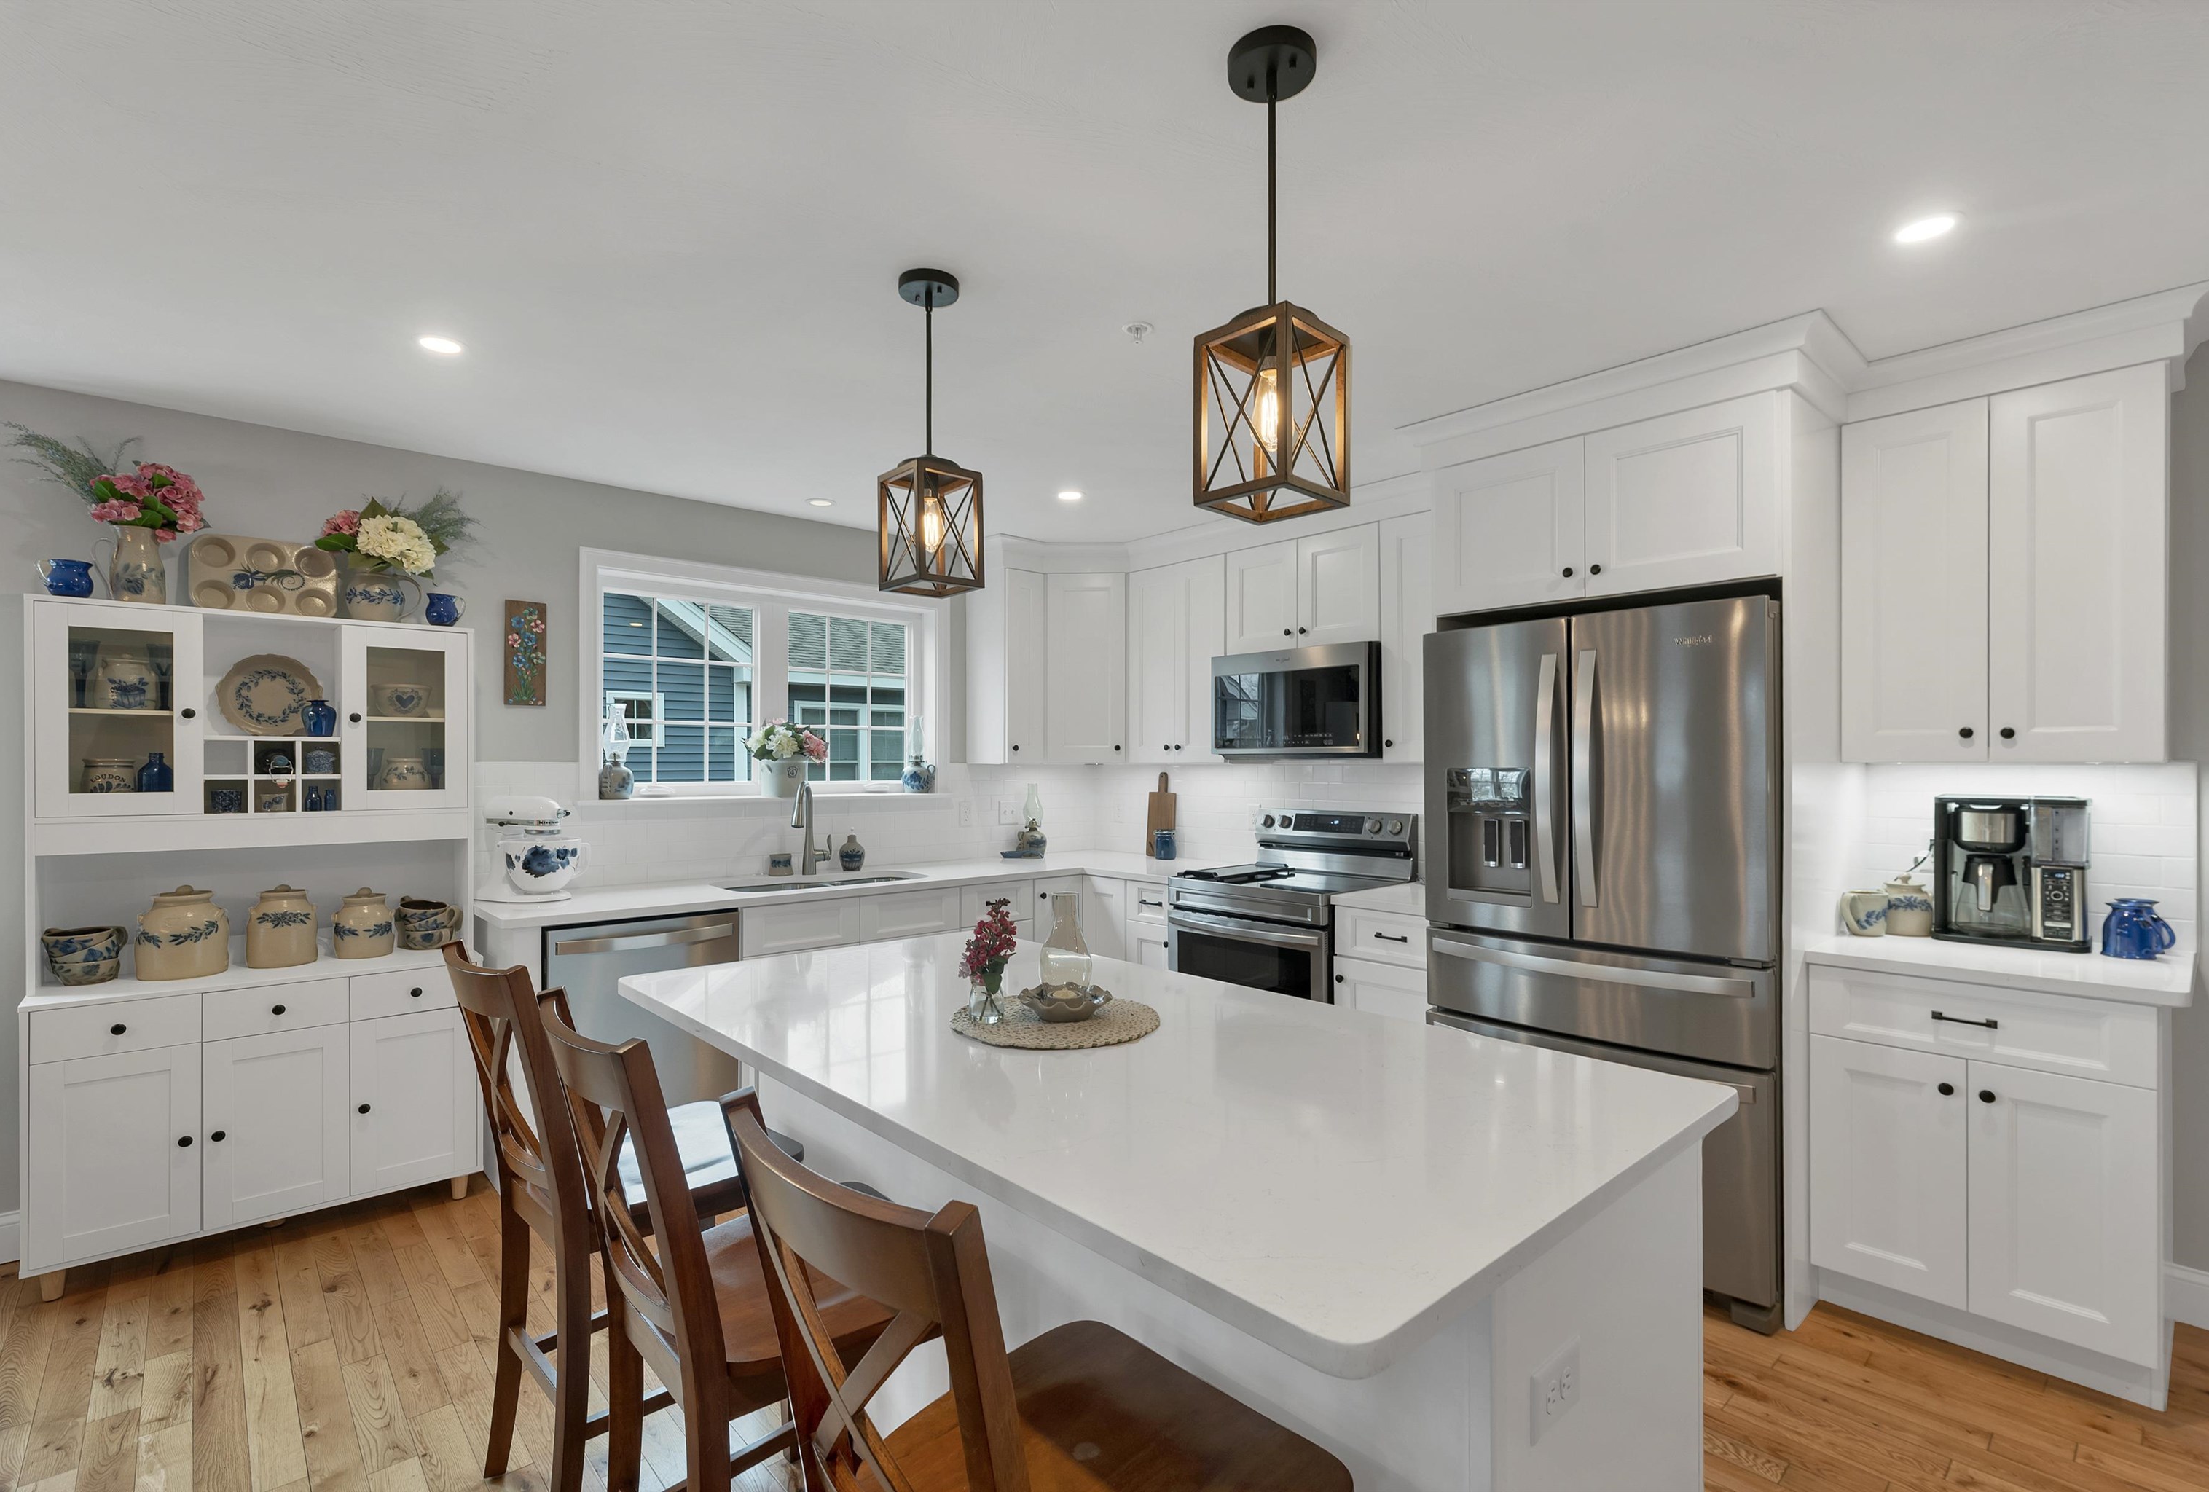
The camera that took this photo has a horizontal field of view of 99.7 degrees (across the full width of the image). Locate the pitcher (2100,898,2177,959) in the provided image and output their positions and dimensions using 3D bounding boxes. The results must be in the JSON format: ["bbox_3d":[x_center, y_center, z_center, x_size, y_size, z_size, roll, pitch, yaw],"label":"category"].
[{"bbox_3d":[2.484,0.441,2.248,0.093,0.127,0.119,0,-1,-22],"label":"pitcher"}]

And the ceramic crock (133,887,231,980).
[{"bbox_3d":[-2.591,0.522,2.625,0.195,0.250,0.185,1,-2,-43],"label":"ceramic crock"}]

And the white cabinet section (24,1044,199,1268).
[{"bbox_3d":[-2.832,1.117,2.694,0.325,0.535,0.378,1,-1,-42],"label":"white cabinet section"}]

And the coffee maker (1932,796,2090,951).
[{"bbox_3d":[2.380,0.318,2.447,0.230,0.380,0.295,1,-1,-44],"label":"coffee maker"}]

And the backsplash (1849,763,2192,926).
[{"bbox_3d":[2.475,0.282,2.528,0.025,0.465,0.642,1,-2,-43],"label":"backsplash"}]

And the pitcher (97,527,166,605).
[{"bbox_3d":[-2.798,-0.509,2.680,0.157,0.258,0.119,1,-1,-44],"label":"pitcher"}]

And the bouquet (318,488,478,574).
[{"bbox_3d":[-2.274,-0.684,3.008,0.400,0.260,0.260,0,-1,-42],"label":"bouquet"}]

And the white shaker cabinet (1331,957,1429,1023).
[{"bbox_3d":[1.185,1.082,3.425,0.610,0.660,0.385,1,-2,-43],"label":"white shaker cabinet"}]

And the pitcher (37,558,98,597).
[{"bbox_3d":[-2.799,-0.445,2.517,0.112,0.116,0.088,0,-1,-42],"label":"pitcher"}]

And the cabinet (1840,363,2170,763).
[{"bbox_3d":[2.301,-0.409,2.408,0.325,0.910,0.595,0,-1,-42],"label":"cabinet"}]

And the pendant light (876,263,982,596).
[{"bbox_3d":[-0.373,-0.677,2.014,0.162,0.676,0.162,0,-1,-42],"label":"pendant light"}]

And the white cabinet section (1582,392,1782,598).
[{"bbox_3d":[1.795,-0.670,2.750,0.602,0.479,0.460,1,-1,-42],"label":"white cabinet section"}]

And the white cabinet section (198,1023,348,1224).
[{"bbox_3d":[-2.581,1.122,2.904,0.329,0.535,0.378,1,-1,-42],"label":"white cabinet section"}]

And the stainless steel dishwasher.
[{"bbox_3d":[-1.678,1.009,3.247,0.600,0.860,0.610,1,-1,-42],"label":"stainless steel dishwasher"}]

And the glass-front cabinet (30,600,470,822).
[{"bbox_3d":[-2.516,-0.090,2.829,0.985,0.585,0.270,0,-1,-42],"label":"glass-front cabinet"}]

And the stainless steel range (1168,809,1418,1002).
[{"bbox_3d":[0.755,0.860,3.806,0.690,1.180,0.758,1,-2,-43],"label":"stainless steel range"}]

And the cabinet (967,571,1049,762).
[{"bbox_3d":[-0.483,-0.376,4.620,0.238,0.927,0.330,1,-2,-43],"label":"cabinet"}]

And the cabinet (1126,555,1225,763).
[{"bbox_3d":[0.446,-0.381,4.449,0.325,0.915,0.635,0,-1,-42],"label":"cabinet"}]

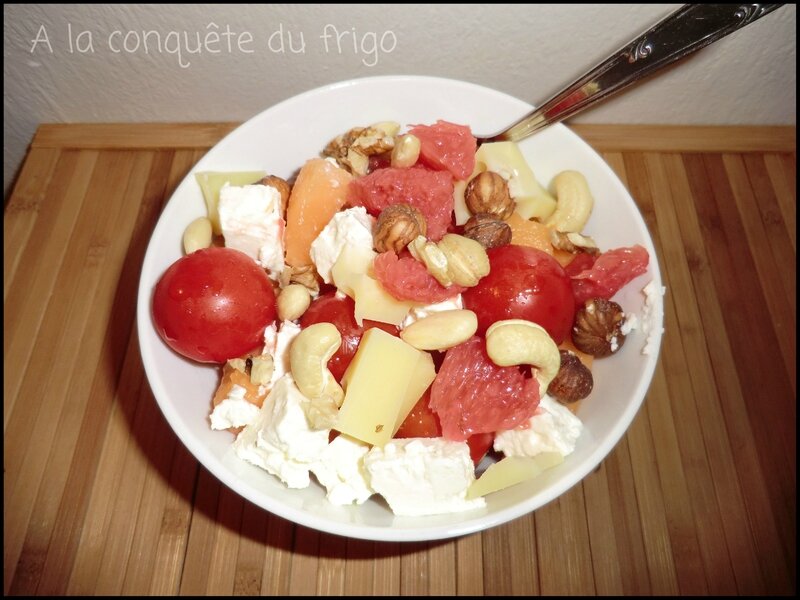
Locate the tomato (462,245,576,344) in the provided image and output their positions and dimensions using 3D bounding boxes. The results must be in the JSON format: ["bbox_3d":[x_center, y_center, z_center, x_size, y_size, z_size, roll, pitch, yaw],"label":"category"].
[{"bbox_3d":[0.032,0.001,0.151,0.032,0.031,0.032,0,64,1],"label":"tomato"}]

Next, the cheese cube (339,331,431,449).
[{"bbox_3d":[-0.004,0.026,0.160,0.017,0.016,0.030,14,78,24],"label":"cheese cube"}]

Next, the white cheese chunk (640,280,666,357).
[{"bbox_3d":[0.067,0.004,0.148,0.005,0.006,0.019,1,64,2],"label":"white cheese chunk"}]

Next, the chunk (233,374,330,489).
[{"bbox_3d":[-0.032,0.037,0.154,0.024,0.020,0.026,23,66,10],"label":"chunk"}]

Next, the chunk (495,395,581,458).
[{"bbox_3d":[0.039,0.037,0.161,0.025,0.014,0.019,-12,65,-6],"label":"chunk"}]

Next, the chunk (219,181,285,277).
[{"bbox_3d":[-0.047,-0.022,0.175,0.019,0.019,0.019,7,64,3],"label":"chunk"}]

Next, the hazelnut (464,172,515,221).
[{"bbox_3d":[0.030,-0.035,0.188,0.015,0.015,0.015,4,64,2],"label":"hazelnut"}]

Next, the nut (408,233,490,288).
[{"bbox_3d":[0.013,-0.010,0.146,0.021,0.009,0.013,16,65,8],"label":"nut"}]

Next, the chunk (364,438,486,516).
[{"bbox_3d":[0.007,0.047,0.149,0.030,0.018,0.018,3,64,1],"label":"chunk"}]

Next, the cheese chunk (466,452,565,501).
[{"bbox_3d":[0.032,0.050,0.155,0.029,0.012,0.009,-23,66,-11],"label":"cheese chunk"}]

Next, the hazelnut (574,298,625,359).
[{"bbox_3d":[0.061,0.008,0.171,0.016,0.016,0.016,0,64,0],"label":"hazelnut"}]

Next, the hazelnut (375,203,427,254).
[{"bbox_3d":[0.000,-0.021,0.165,0.015,0.015,0.015,0,64,0],"label":"hazelnut"}]

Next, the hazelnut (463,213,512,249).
[{"bbox_3d":[0.027,-0.023,0.173,0.015,0.014,0.015,0,64,0],"label":"hazelnut"}]

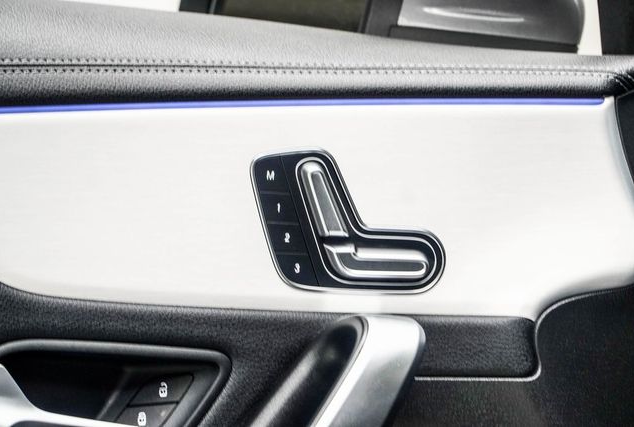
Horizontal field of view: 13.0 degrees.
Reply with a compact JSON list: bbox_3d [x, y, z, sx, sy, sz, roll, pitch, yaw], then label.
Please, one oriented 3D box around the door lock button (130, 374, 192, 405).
[{"bbox_3d":[-0.083,0.093,1.480,0.034,0.015,0.006,1,-6,25],"label":"door lock button"}]

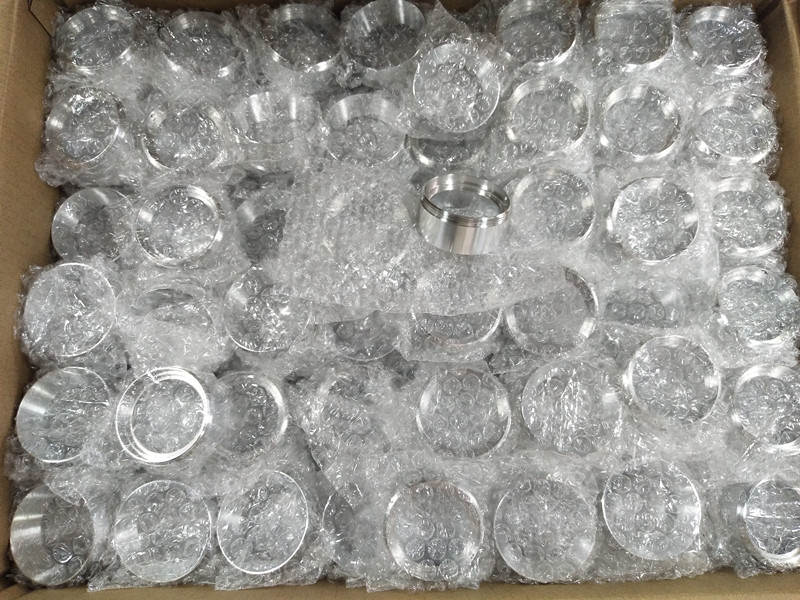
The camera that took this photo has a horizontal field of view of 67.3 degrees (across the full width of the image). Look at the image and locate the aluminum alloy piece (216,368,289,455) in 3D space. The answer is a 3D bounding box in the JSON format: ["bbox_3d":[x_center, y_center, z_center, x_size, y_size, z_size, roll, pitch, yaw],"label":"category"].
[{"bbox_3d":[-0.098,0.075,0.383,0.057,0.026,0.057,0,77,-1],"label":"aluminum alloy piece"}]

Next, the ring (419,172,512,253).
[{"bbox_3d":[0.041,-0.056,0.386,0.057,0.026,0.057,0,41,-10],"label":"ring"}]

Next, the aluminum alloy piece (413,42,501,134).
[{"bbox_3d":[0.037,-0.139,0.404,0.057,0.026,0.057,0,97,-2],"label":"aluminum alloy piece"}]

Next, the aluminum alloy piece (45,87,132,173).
[{"bbox_3d":[-0.222,-0.119,0.437,0.057,0.026,0.057,0,77,-1],"label":"aluminum alloy piece"}]

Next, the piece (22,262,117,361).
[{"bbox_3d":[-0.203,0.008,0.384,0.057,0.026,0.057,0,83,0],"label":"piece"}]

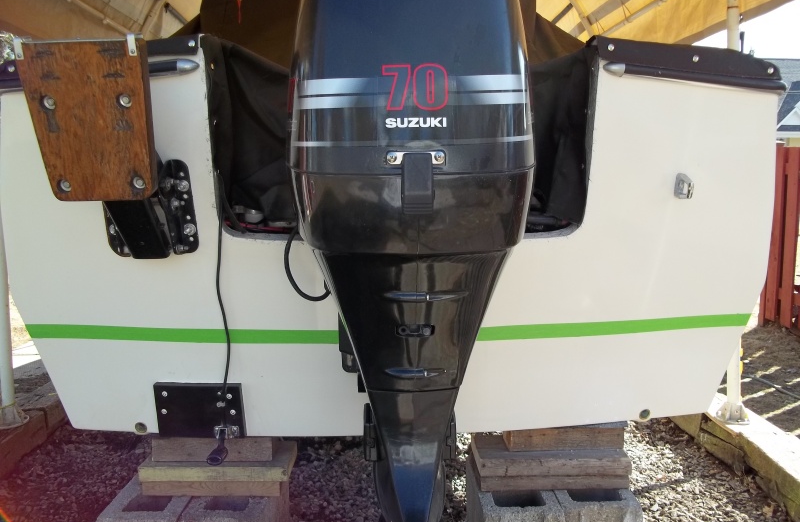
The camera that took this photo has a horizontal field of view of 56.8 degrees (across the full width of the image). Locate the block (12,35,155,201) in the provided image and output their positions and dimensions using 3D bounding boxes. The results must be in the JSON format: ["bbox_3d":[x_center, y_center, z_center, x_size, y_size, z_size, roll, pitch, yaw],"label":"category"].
[{"bbox_3d":[-0.649,-0.295,1.551,0.250,0.330,0.045,-1,18,0],"label":"block"}]

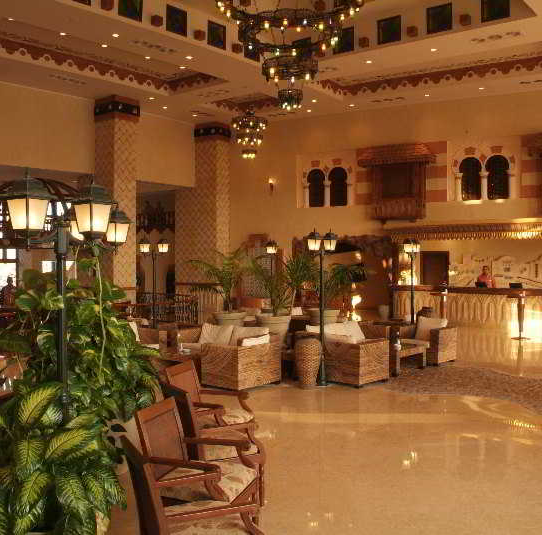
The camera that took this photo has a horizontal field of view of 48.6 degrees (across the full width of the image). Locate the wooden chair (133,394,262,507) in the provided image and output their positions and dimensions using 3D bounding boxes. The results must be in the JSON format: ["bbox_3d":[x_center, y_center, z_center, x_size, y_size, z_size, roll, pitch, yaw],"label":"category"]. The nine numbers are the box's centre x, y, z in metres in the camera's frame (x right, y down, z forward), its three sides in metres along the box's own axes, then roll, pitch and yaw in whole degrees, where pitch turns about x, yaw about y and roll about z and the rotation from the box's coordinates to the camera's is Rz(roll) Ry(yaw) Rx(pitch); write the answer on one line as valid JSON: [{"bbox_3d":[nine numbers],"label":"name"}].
[{"bbox_3d":[-0.513,1.472,4.240,0.720,0.940,0.610,1,1,23],"label":"wooden chair"}]

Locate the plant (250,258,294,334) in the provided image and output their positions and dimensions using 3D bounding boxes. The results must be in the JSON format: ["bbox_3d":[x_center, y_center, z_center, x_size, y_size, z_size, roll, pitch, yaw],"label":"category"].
[{"bbox_3d":[0.039,0.704,9.400,0.870,1.750,0.870,0,1,0],"label":"plant"}]

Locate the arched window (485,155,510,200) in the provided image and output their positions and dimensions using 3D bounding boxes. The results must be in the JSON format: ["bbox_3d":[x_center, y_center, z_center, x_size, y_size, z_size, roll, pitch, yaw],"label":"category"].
[{"bbox_3d":[5.627,-2.261,14.918,0.566,1.102,0.195,0,1,26],"label":"arched window"}]

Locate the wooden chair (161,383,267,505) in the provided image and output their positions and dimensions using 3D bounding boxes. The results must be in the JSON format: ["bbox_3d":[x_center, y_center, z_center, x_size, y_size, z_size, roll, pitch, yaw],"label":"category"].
[{"bbox_3d":[-0.493,1.456,5.000,0.680,0.940,0.610,-1,1,-29],"label":"wooden chair"}]

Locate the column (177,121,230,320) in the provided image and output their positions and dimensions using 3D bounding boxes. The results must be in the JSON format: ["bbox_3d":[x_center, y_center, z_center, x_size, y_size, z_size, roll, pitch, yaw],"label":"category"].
[{"bbox_3d":[-2.104,-1.340,18.720,1.657,6.143,0.663,1,1,42],"label":"column"}]

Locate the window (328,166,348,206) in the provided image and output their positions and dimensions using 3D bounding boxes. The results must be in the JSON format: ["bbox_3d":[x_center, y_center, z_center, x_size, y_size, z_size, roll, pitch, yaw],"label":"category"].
[{"bbox_3d":[2.139,-2.576,19.142,0.660,1.250,0.150,1,1,27],"label":"window"}]

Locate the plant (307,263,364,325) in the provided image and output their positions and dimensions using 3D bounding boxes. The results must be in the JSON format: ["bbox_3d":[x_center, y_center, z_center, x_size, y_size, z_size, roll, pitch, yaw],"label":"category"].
[{"bbox_3d":[1.382,0.806,12.870,1.170,1.833,1.073,0,1,0],"label":"plant"}]

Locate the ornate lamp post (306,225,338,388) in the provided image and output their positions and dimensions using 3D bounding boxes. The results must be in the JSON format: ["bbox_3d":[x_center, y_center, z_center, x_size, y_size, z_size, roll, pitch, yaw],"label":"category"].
[{"bbox_3d":[0.694,0.543,8.250,0.220,2.150,0.540,1,1,35],"label":"ornate lamp post"}]

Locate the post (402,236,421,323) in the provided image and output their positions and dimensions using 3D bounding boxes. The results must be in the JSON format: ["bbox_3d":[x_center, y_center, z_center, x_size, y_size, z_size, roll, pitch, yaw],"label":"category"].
[{"bbox_3d":[2.803,0.584,11.895,0.292,2.321,0.585,0,1,31],"label":"post"}]

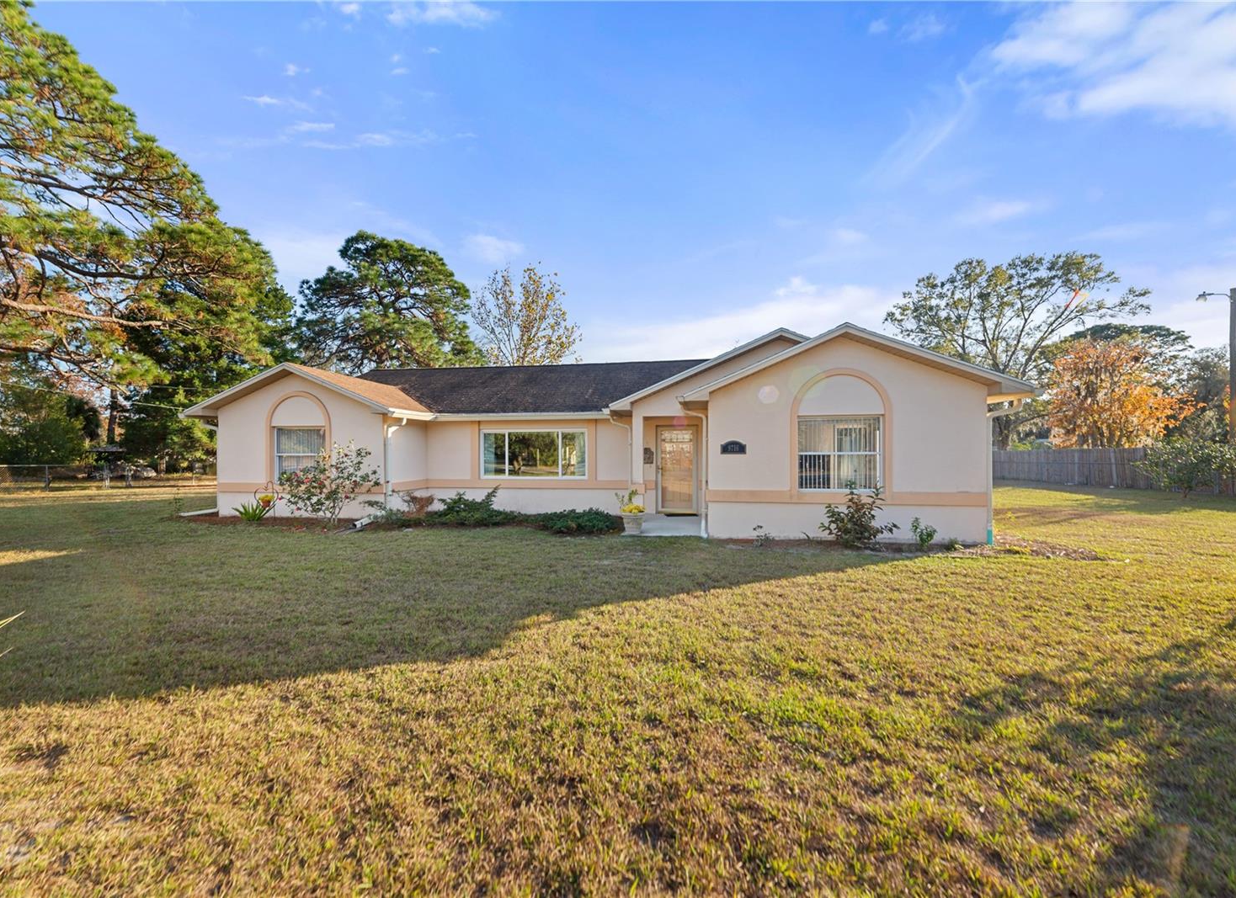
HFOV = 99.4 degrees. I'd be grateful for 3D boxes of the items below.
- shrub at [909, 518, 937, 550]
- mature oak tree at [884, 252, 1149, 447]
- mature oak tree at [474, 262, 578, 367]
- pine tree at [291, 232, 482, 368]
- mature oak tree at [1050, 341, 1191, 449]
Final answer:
[{"bbox_3d":[4.865,1.332,8.350,0.450,0.470,0.420,0,-1,10],"label":"shrub"},{"bbox_3d":[29.659,-6.289,39.000,16.000,16.630,15.000,0,-1,10],"label":"mature oak tree"},{"bbox_3d":[-4.747,-3.807,27.000,6.000,11.300,5.600,0,-1,10],"label":"mature oak tree"},{"bbox_3d":[-12.951,-5.174,29.500,10.200,14.110,9.600,0,-1,10],"label":"pine tree"},{"bbox_3d":[28.782,-2.262,30.000,6.600,8.300,6.200,0,-1,10],"label":"mature oak tree"}]

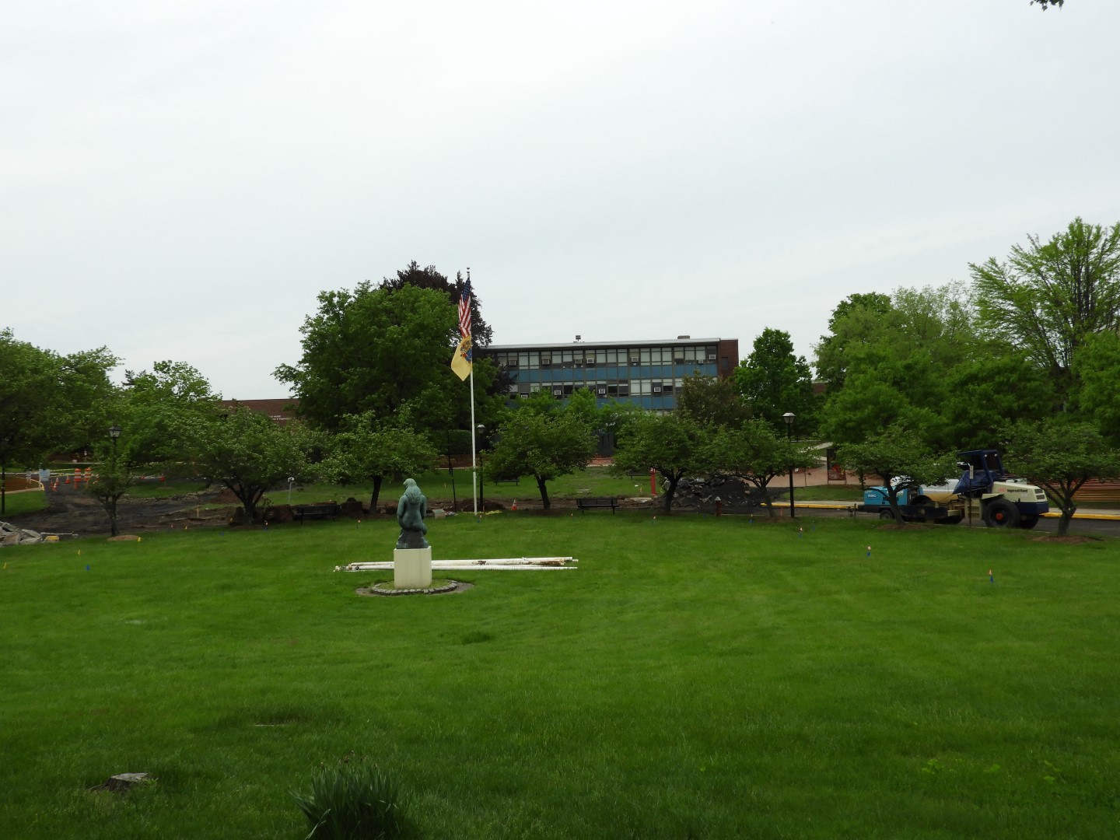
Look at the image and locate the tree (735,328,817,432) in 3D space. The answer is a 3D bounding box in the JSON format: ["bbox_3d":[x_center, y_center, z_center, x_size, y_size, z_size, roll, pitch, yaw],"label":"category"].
[{"bbox_3d":[20.080,-3.326,90.000,7.630,10.300,7.400,-1,-1,0],"label":"tree"}]

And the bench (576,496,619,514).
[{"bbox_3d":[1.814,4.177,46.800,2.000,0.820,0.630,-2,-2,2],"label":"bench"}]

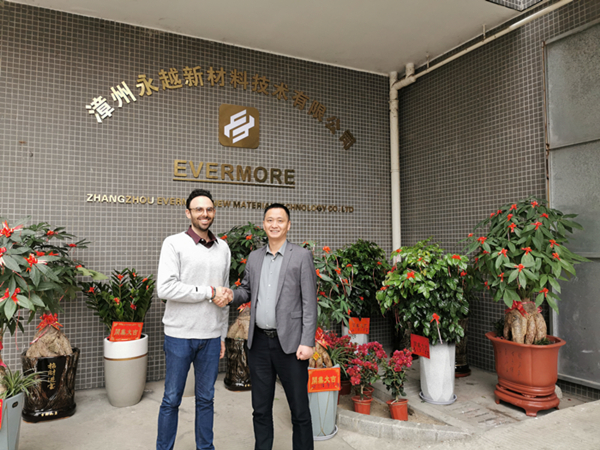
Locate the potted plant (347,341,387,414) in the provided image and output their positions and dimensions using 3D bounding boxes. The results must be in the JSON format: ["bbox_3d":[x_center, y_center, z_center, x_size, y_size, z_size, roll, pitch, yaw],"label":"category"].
[{"bbox_3d":[0.565,1.275,3.976,0.330,0.553,0.300,0,-3,0],"label":"potted plant"}]

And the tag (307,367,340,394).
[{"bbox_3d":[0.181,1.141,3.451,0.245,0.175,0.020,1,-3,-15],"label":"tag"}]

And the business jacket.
[{"bbox_3d":[-0.136,0.418,2.700,0.470,0.670,0.400,-1,-3,22],"label":"business jacket"}]

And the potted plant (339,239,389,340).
[{"bbox_3d":[0.737,0.881,5.349,0.680,1.407,0.640,0,-3,0],"label":"potted plant"}]

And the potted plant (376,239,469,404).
[{"bbox_3d":[1.074,0.818,4.105,0.780,1.415,0.740,-1,-3,20],"label":"potted plant"}]

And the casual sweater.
[{"bbox_3d":[-0.602,0.344,2.660,0.450,0.620,0.330,1,-3,-28],"label":"casual sweater"}]

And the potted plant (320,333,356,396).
[{"bbox_3d":[0.367,1.280,4.345,0.340,0.581,0.310,0,-3,0],"label":"potted plant"}]

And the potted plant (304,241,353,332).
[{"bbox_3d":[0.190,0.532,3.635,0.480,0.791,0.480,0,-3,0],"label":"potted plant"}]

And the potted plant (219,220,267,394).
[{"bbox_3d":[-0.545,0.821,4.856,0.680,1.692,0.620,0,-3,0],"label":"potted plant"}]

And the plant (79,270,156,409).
[{"bbox_3d":[-1.665,1.011,4.271,0.670,1.226,0.640,1,-3,-25],"label":"plant"}]

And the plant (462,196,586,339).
[{"bbox_3d":[1.897,0.378,3.919,0.960,1.213,0.920,-1,-3,15],"label":"plant"}]

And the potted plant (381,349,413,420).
[{"bbox_3d":[0.759,1.239,3.664,0.250,0.544,0.240,0,-3,0],"label":"potted plant"}]

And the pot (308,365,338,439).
[{"bbox_3d":[0.171,1.323,3.554,0.270,0.512,0.270,0,-3,3],"label":"pot"}]

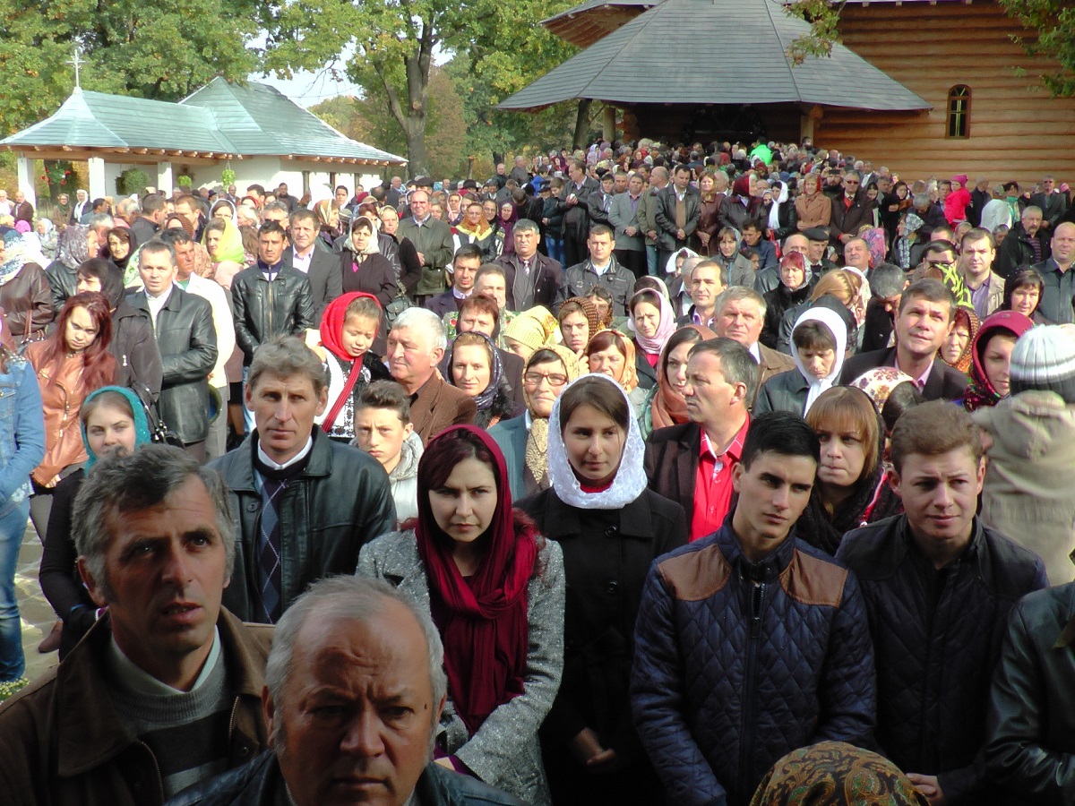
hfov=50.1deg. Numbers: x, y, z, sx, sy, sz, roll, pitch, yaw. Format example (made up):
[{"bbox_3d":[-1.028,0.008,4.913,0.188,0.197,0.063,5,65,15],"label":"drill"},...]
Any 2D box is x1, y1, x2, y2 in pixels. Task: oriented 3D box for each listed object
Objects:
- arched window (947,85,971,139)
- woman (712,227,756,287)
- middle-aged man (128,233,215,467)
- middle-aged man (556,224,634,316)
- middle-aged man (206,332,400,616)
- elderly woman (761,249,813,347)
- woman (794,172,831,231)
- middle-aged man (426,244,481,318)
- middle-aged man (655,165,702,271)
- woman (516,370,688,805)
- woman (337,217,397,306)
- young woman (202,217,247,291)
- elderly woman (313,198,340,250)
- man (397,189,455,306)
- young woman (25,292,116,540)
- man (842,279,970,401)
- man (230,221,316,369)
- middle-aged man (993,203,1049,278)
[{"bbox_3d":[10.088,-6.979,27.500,0.580,1.270,0.150,1,9,3],"label":"arched window"},{"bbox_3d":[1.604,-0.655,9.568,0.460,1.620,0.310,4,13,18],"label":"woman"},{"bbox_3d":[-1.773,0.087,5.637,0.510,1.760,0.350,0,9,-2],"label":"middle-aged man"},{"bbox_3d":[0.365,-0.268,7.487,0.540,1.760,0.330,1,9,3],"label":"middle-aged man"},{"bbox_3d":[-0.590,0.703,2.943,0.490,1.760,0.330,4,13,18],"label":"middle-aged man"},{"bbox_3d":[1.664,-0.186,7.568,0.460,1.620,0.310,6,14,27],"label":"elderly woman"},{"bbox_3d":[3.113,-1.795,13.127,0.460,1.630,0.310,3,9,14],"label":"woman"},{"bbox_3d":[-0.450,-0.006,6.386,0.510,1.740,0.320,0,9,-1],"label":"middle-aged man"},{"bbox_3d":[1.596,-1.814,13.082,0.540,1.750,0.340,1,12,4],"label":"middle-aged man"},{"bbox_3d":[0.153,0.751,2.854,0.450,1.670,0.310,1,12,3],"label":"woman"},{"bbox_3d":[-1.233,-0.531,8.370,0.480,1.640,0.320,1,12,4],"label":"woman"},{"bbox_3d":[-2.048,-0.403,7.628,0.460,1.640,0.310,3,9,17],"label":"young woman"},{"bbox_3d":[-1.944,-1.070,10.566,0.310,1.600,0.450,7,14,29],"label":"elderly woman"},{"bbox_3d":[-0.946,-0.932,9.836,0.540,1.750,0.340,0,9,-3],"label":"man"},{"bbox_3d":[-2.062,0.326,5.209,0.450,1.650,0.310,-2,9,-17],"label":"young woman"},{"bbox_3d":[1.253,0.448,4.037,0.510,1.760,0.330,1,9,7],"label":"man"},{"bbox_3d":[-1.536,-0.191,6.786,0.520,1.740,0.330,-2,9,-11],"label":"man"},{"bbox_3d":[4.222,-0.848,10.035,0.540,1.730,0.350,1,9,6],"label":"middle-aged man"}]

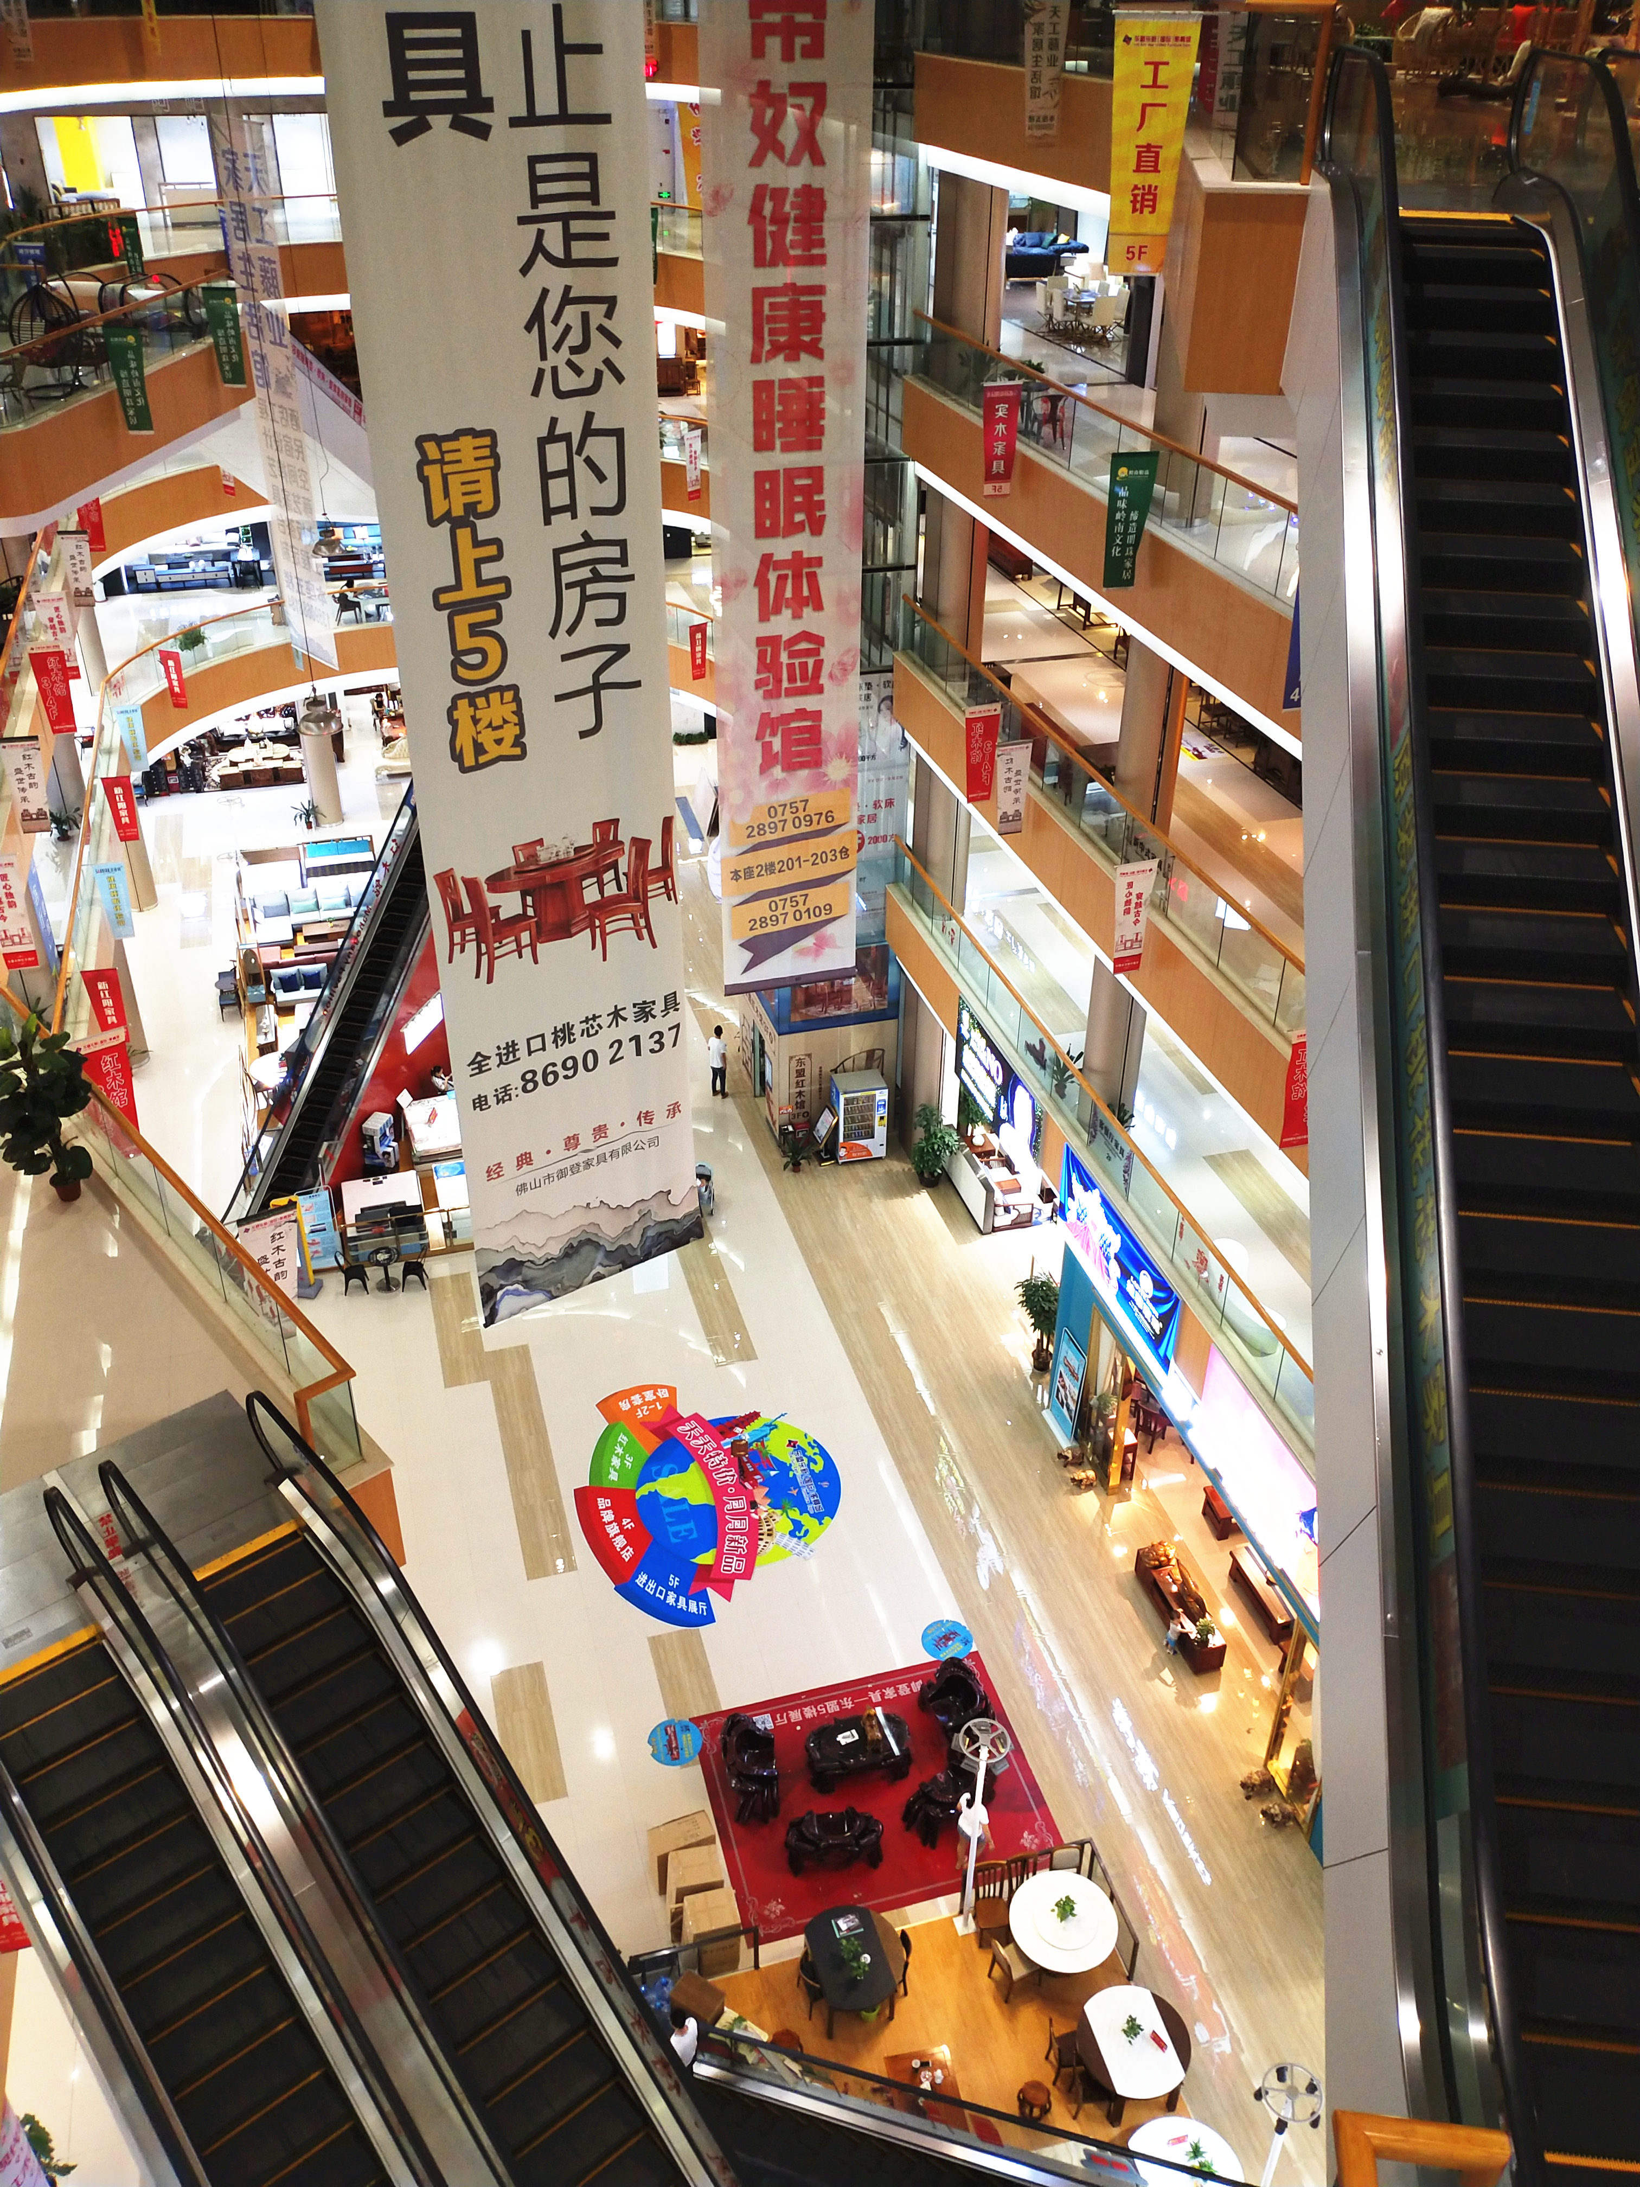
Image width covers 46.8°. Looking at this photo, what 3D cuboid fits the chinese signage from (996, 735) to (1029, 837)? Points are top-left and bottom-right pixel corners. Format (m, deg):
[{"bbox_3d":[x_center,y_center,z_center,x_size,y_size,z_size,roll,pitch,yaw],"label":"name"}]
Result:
[{"bbox_3d":[3.026,-4.757,29.732,0.550,1.550,0.040,-8,32,-13],"label":"chinese signage"}]

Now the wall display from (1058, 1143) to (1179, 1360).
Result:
[{"bbox_3d":[4.422,2.425,28.507,0.120,1.420,4.170,-8,32,-13],"label":"wall display"}]

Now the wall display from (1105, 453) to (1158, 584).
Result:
[{"bbox_3d":[3.917,-7.281,24.116,0.620,1.680,0.040,-8,32,-13],"label":"wall display"}]

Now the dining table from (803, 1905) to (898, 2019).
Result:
[{"bbox_3d":[0.464,11.122,24.001,1.120,0.780,1.400,-8,32,-13],"label":"dining table"}]

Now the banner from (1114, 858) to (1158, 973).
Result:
[{"bbox_3d":[4.229,-2.338,25.486,0.610,1.640,0.060,-8,32,-13],"label":"banner"}]

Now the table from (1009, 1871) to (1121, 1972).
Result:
[{"bbox_3d":[3.114,10.891,24.413,1.420,0.780,1.420,0,31,0],"label":"table"}]

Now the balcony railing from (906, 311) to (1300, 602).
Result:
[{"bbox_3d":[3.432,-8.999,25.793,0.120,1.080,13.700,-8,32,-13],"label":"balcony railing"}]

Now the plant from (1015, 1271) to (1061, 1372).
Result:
[{"bbox_3d":[4.016,4.050,33.702,0.950,1.950,0.950,0,31,0],"label":"plant"}]

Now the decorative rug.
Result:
[{"bbox_3d":[0.768,9.879,26.961,4.550,0.015,3.880,-8,32,-13],"label":"decorative rug"}]

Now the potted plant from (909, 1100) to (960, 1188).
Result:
[{"bbox_3d":[2.308,1.043,38.800,0.950,1.800,0.970,0,31,0],"label":"potted plant"}]

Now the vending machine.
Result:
[{"bbox_3d":[0.825,0.469,40.781,1.060,1.820,0.830,-8,32,-13],"label":"vending machine"}]

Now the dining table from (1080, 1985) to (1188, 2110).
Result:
[{"bbox_3d":[3.711,11.523,22.601,1.340,0.760,1.340,0,31,0],"label":"dining table"}]

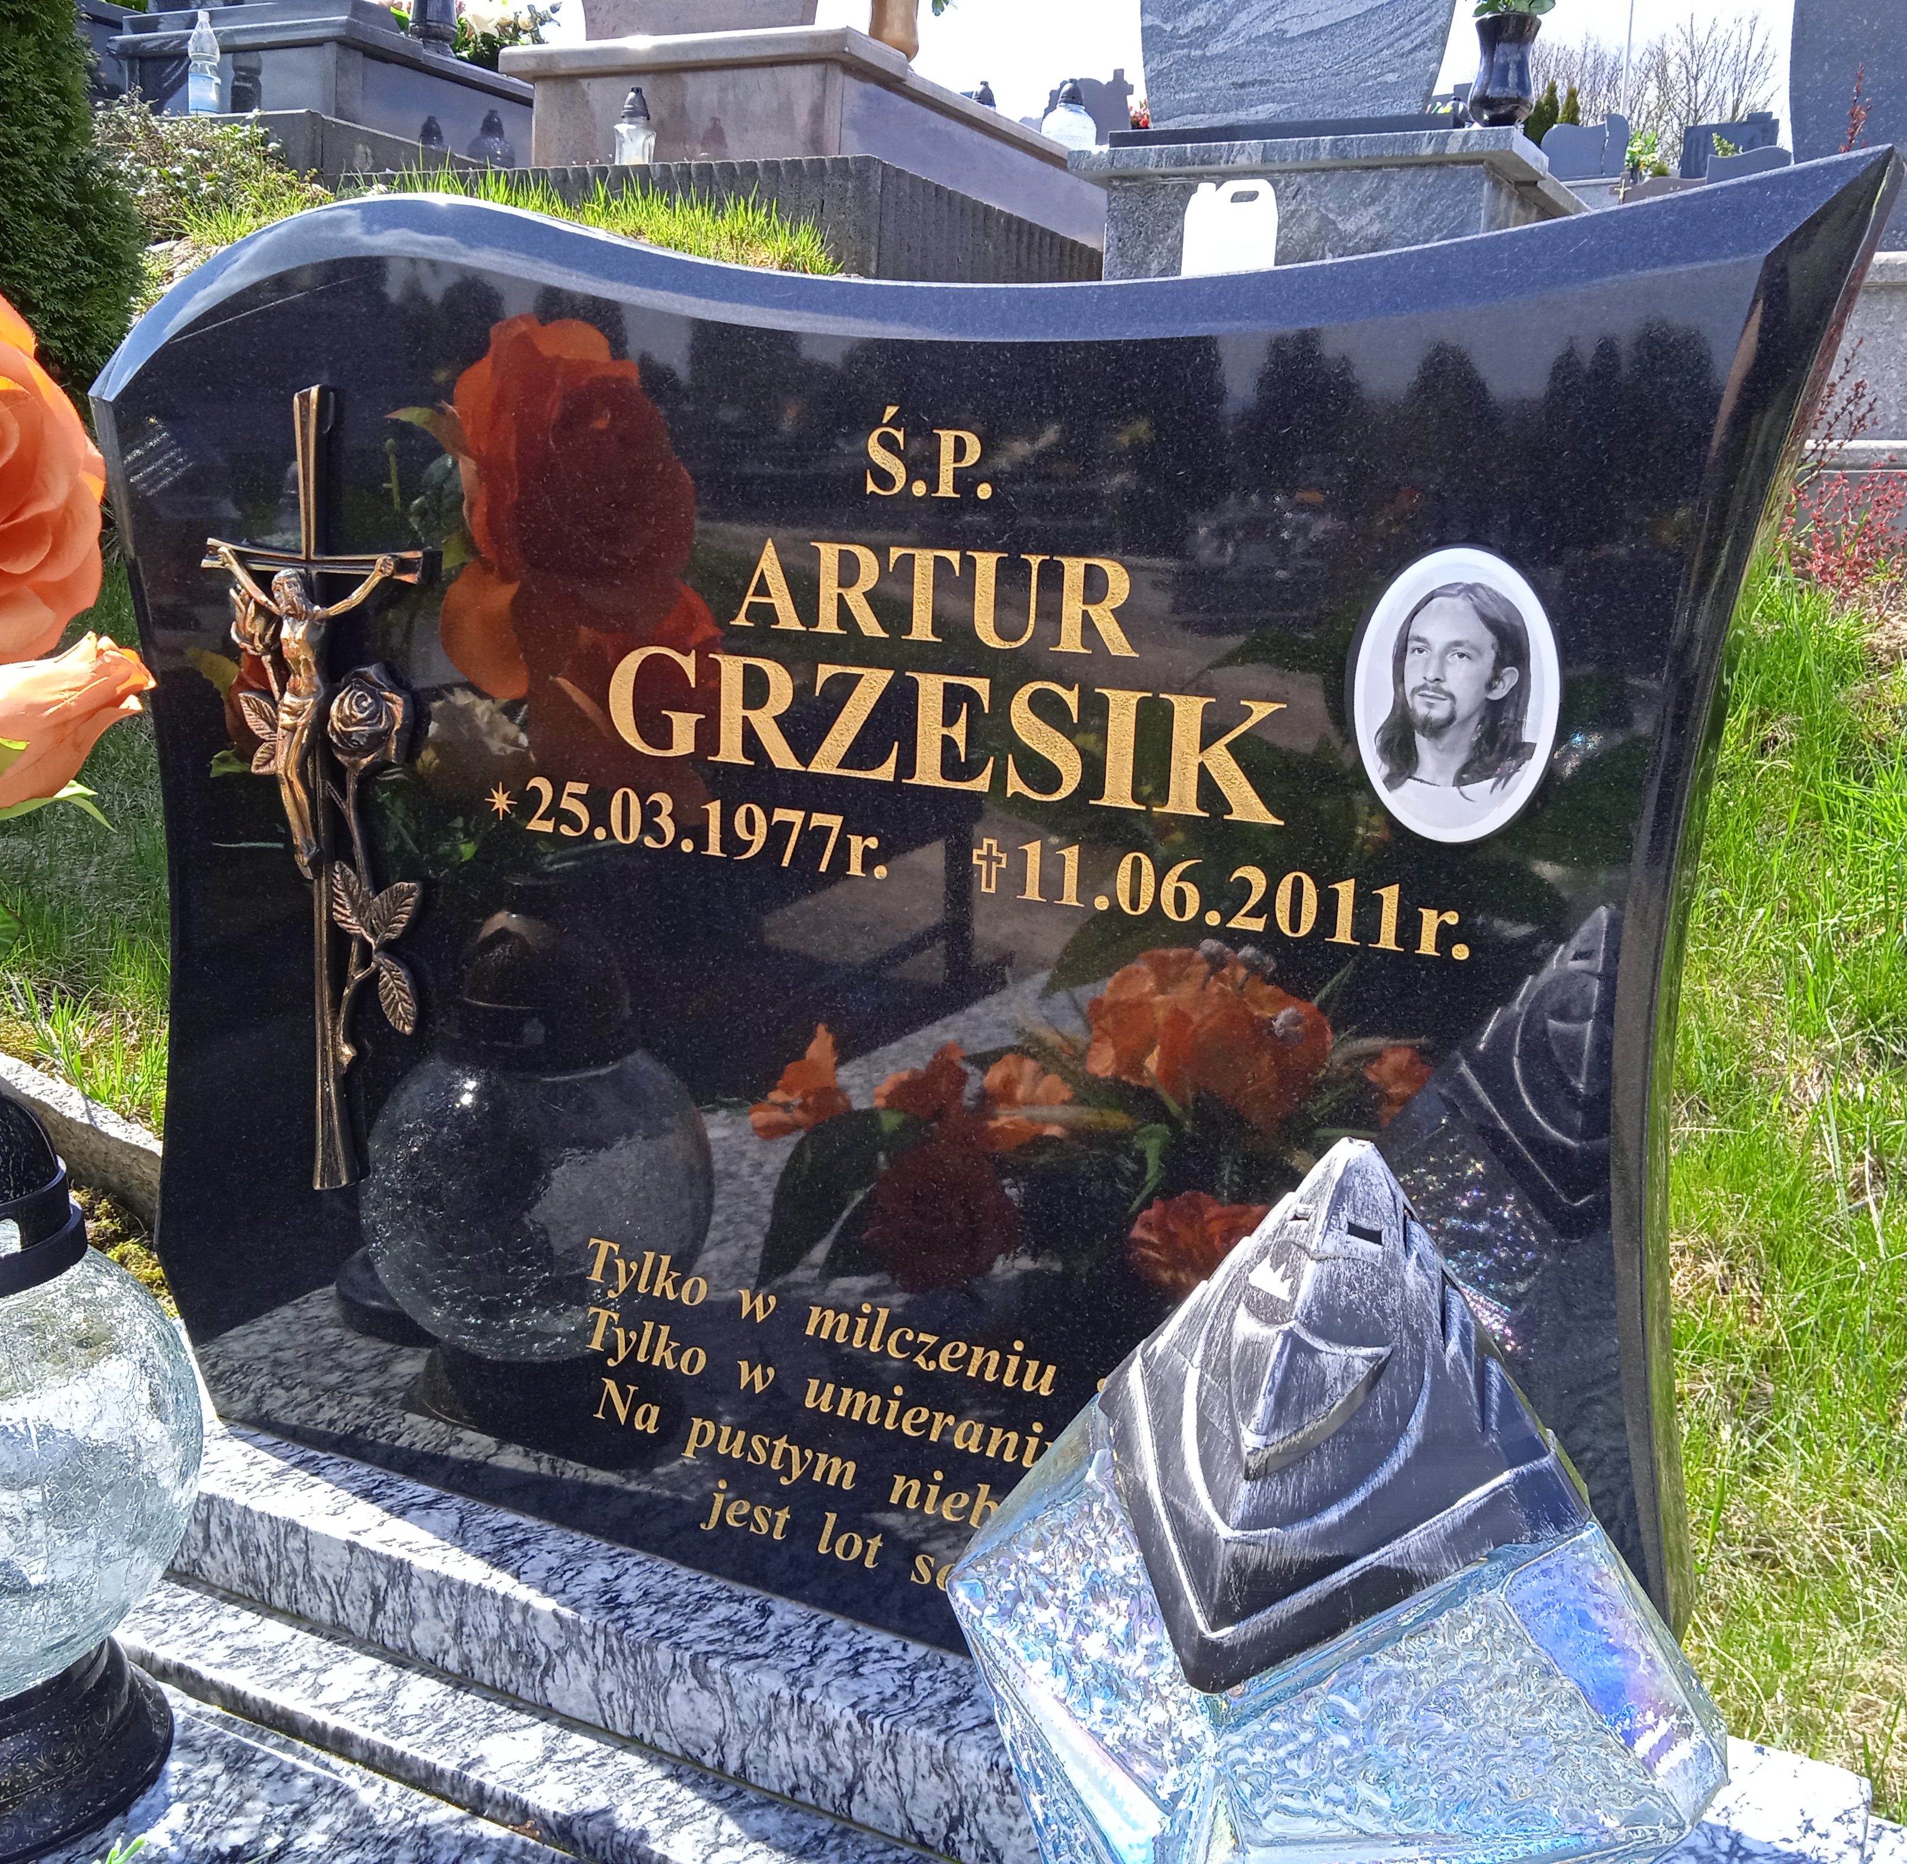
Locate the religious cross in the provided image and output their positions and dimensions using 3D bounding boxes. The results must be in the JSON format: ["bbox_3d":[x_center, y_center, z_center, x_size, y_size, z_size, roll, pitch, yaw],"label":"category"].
[{"bbox_3d":[-0.324,-0.065,1.031,0.147,0.417,0.030,8,14,26],"label":"religious cross"}]

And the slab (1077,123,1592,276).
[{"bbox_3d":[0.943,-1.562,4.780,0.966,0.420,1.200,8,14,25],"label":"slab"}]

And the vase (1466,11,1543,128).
[{"bbox_3d":[1.212,-1.892,4.417,0.147,0.231,0.147,8,14,26],"label":"vase"}]

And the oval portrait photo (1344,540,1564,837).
[{"bbox_3d":[0.194,-0.090,0.775,0.079,0.113,0.008,8,14,26],"label":"oval portrait photo"}]

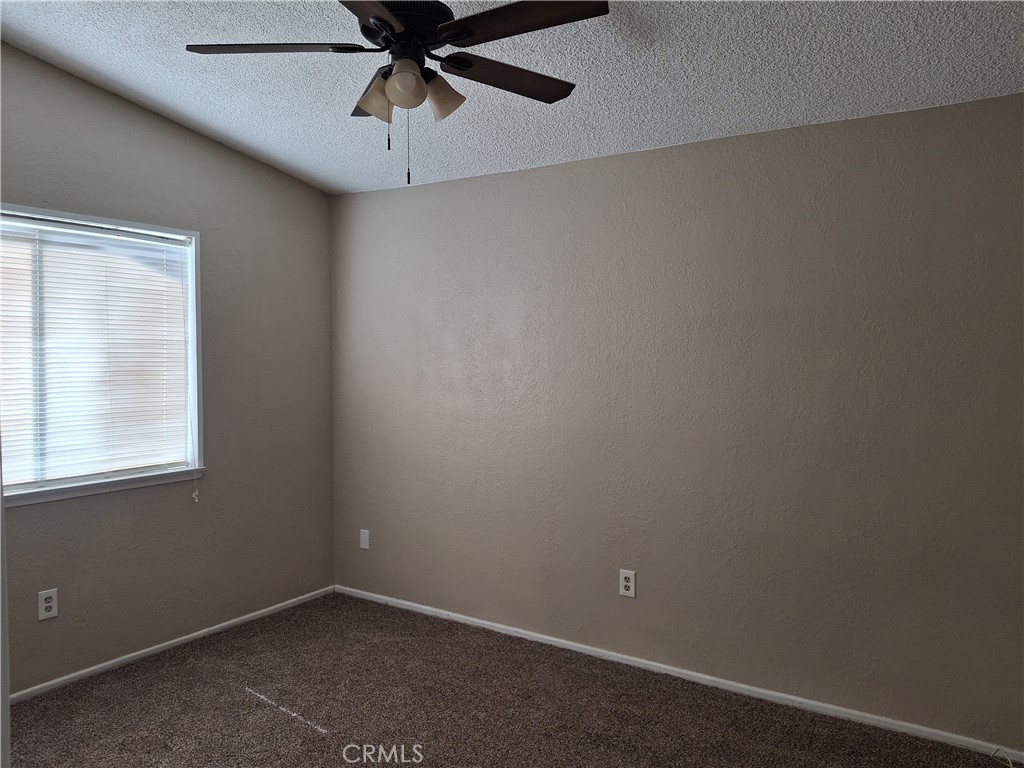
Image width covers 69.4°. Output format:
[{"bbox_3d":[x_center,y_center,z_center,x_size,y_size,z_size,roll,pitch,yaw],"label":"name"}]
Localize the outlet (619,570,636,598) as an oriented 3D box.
[{"bbox_3d":[0.548,0.945,3.509,0.075,0.120,0.010,2,3,33],"label":"outlet"}]

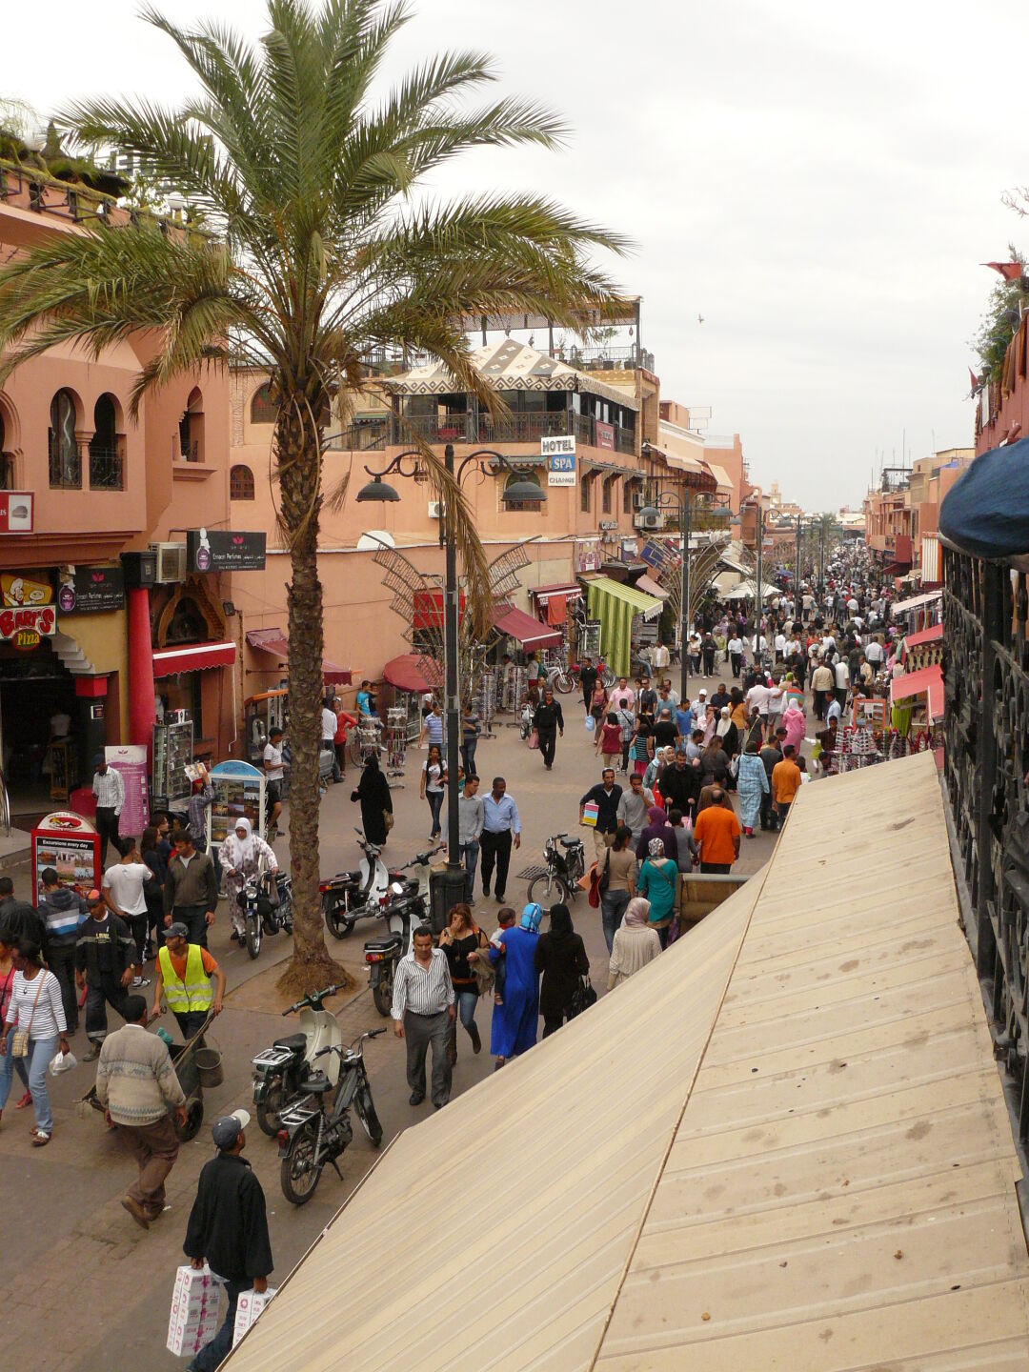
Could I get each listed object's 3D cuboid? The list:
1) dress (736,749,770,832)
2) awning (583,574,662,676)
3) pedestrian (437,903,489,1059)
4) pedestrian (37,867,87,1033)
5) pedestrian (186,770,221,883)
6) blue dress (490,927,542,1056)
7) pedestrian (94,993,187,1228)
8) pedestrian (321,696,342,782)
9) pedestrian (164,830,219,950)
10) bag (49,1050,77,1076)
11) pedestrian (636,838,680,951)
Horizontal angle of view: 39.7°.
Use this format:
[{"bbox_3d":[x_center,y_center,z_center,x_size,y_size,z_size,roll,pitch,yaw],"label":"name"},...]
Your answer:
[{"bbox_3d":[4.130,1.819,24.710,0.560,1.380,0.380,1,6,8],"label":"dress"},{"bbox_3d":[4.292,-2.297,55.043,2.300,3.650,3.700,2,6,15],"label":"awning"},{"bbox_3d":[-0.536,2.999,14.611,0.490,1.620,0.440,1,6,6],"label":"pedestrian"},{"bbox_3d":[-4.898,2.818,15.431,0.520,1.730,0.380,-1,6,-6],"label":"pedestrian"},{"bbox_3d":[-4.567,2.132,20.928,0.500,1.720,0.500,-5,8,-41],"label":"pedestrian"},{"bbox_3d":[0.005,2.981,13.873,0.520,1.310,0.400,1,6,10],"label":"blue dress"},{"bbox_3d":[-2.905,3.276,11.098,0.600,1.740,0.550,1,6,11],"label":"pedestrian"},{"bbox_3d":[-3.911,1.172,30.178,0.500,1.750,0.450,4,7,30],"label":"pedestrian"},{"bbox_3d":[-3.918,2.608,17.299,0.620,1.750,0.360,0,6,-3],"label":"pedestrian"},{"bbox_3d":[-3.917,3.270,12.400,0.240,0.230,0.180,1,6,6],"label":"bag"},{"bbox_3d":[1.748,2.654,17.432,0.500,1.630,0.360,1,6,6],"label":"pedestrian"}]

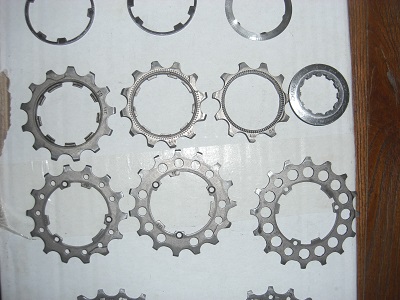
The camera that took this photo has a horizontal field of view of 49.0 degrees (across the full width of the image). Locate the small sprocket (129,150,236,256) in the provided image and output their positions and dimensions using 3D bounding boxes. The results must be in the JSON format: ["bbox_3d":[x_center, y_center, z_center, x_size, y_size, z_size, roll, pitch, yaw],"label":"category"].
[{"bbox_3d":[-0.010,0.031,0.257,0.062,0.002,0.062,0,93,-2],"label":"small sprocket"}]

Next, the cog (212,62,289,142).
[{"bbox_3d":[0.030,-0.028,0.255,0.046,0.004,0.046,0,93,-2],"label":"cog"}]

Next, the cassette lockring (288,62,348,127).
[{"bbox_3d":[0.069,-0.032,0.257,0.036,0.005,0.036,0,93,-2],"label":"cassette lockring"}]

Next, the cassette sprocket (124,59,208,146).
[{"bbox_3d":[-0.021,-0.026,0.254,0.050,0.004,0.050,0,93,-2],"label":"cassette sprocket"}]

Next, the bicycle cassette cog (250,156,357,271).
[{"bbox_3d":[0.063,0.037,0.260,0.067,0.002,0.067,0,93,-2],"label":"bicycle cassette cog"}]

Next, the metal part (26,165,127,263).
[{"bbox_3d":[-0.071,0.037,0.255,0.058,0.002,0.058,0,93,-2],"label":"metal part"}]

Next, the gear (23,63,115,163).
[{"bbox_3d":[-0.076,-0.021,0.252,0.054,0.003,0.054,0,93,-2],"label":"gear"}]

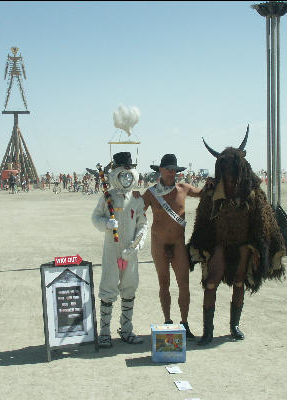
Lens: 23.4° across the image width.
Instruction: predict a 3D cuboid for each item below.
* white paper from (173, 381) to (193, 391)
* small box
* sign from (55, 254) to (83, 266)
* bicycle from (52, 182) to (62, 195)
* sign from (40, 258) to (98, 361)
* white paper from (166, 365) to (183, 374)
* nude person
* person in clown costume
[{"bbox_3d":[0.318,1.430,5.372,0.120,0.025,0.200,-1,2,-9],"label":"white paper"},{"bbox_3d":[0.230,1.271,6.179,0.300,0.285,0.280,0,2,2],"label":"small box"},{"bbox_3d":[-0.683,0.554,6.350,0.280,0.100,0.030,-1,2,-30],"label":"sign"},{"bbox_3d":[-7.909,-1.046,63.000,0.600,1.070,1.650,-1,2,-22],"label":"bicycle"},{"bbox_3d":[-0.692,0.987,6.355,0.500,0.840,0.300,-1,2,-30],"label":"sign"},{"bbox_3d":[0.255,1.415,5.810,0.120,0.025,0.200,-1,2,-9],"label":"white paper"},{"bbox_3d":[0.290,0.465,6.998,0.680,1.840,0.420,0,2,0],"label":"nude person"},{"bbox_3d":[-0.237,0.474,6.668,0.560,1.850,0.480,0,2,-5],"label":"person in clown costume"}]

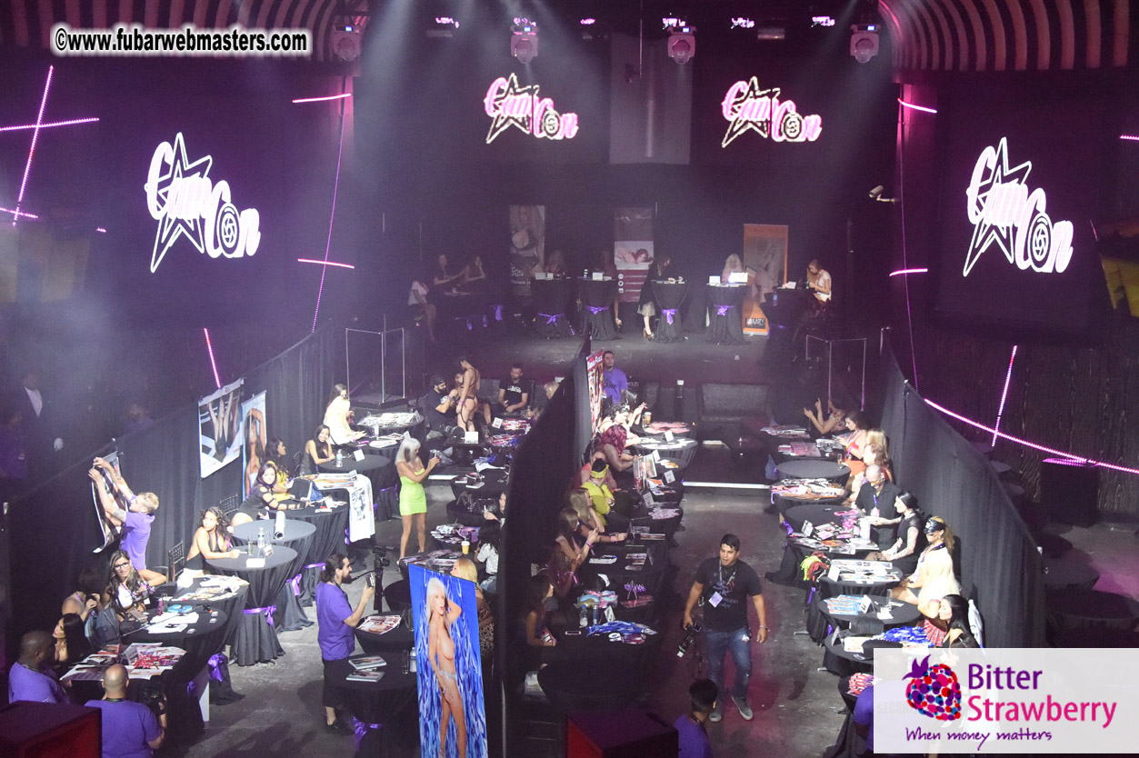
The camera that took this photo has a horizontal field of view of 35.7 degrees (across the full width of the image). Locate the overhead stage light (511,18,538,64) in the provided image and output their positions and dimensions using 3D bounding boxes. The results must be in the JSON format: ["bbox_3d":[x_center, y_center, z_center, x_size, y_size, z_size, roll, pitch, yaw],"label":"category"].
[{"bbox_3d":[-0.667,-5.013,26.500,0.420,0.600,0.400,0,10,0],"label":"overhead stage light"}]

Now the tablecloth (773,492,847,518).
[{"bbox_3d":[2.879,1.873,21.236,0.930,1.070,0.930,0,10,0],"label":"tablecloth"}]

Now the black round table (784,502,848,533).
[{"bbox_3d":[2.831,2.035,19.619,0.930,1.060,0.930,0,10,0],"label":"black round table"}]

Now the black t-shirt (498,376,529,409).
[{"bbox_3d":[-0.890,0.239,28.200,0.500,0.580,0.340,1,10,3],"label":"black t-shirt"}]

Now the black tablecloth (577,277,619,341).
[{"bbox_3d":[0.534,-1.337,33.195,0.820,1.070,0.820,0,10,0],"label":"black tablecloth"}]

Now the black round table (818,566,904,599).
[{"bbox_3d":[2.903,2.495,18.048,0.940,1.070,0.940,1,10,5],"label":"black round table"}]

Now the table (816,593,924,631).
[{"bbox_3d":[2.833,2.696,16.753,0.930,1.070,0.930,0,10,0],"label":"table"}]

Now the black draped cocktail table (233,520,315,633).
[{"bbox_3d":[-3.159,2.147,19.001,0.930,1.060,0.930,0,10,0],"label":"black draped cocktail table"}]

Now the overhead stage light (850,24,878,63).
[{"bbox_3d":[4.421,-5.020,26.500,0.420,0.600,0.400,0,10,0],"label":"overhead stage light"}]

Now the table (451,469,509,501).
[{"bbox_3d":[-0.944,1.742,21.230,0.930,1.060,0.930,0,10,0],"label":"table"}]

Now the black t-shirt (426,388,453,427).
[{"bbox_3d":[-1.937,0.437,26.200,0.380,0.600,0.460,8,13,36],"label":"black t-shirt"}]

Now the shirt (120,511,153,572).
[{"bbox_3d":[-4.325,1.613,17.700,0.370,0.620,0.460,2,10,9],"label":"shirt"}]

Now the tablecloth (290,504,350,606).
[{"bbox_3d":[-3.026,2.022,20.695,0.930,1.075,0.930,0,10,0],"label":"tablecloth"}]

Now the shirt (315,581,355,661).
[{"bbox_3d":[-2.161,2.224,16.317,0.380,0.790,0.500,0,10,0],"label":"shirt"}]

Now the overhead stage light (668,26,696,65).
[{"bbox_3d":[1.712,-5.094,27.000,0.410,0.580,0.360,0,10,0],"label":"overhead stage light"}]

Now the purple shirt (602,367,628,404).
[{"bbox_3d":[0.624,0.118,27.000,0.520,0.600,0.320,3,11,17],"label":"purple shirt"}]

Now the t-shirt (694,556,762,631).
[{"bbox_3d":[1.509,2.022,16.800,0.640,0.700,0.330,1,10,6],"label":"t-shirt"}]

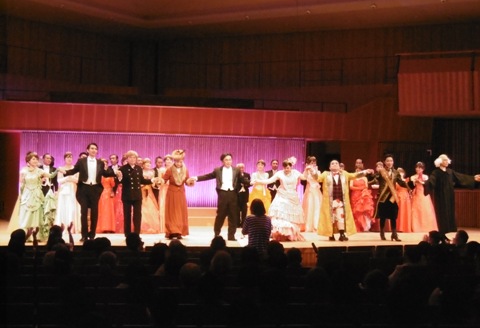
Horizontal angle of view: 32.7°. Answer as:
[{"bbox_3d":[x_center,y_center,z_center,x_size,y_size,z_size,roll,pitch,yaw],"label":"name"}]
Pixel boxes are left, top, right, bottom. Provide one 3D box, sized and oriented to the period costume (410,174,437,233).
[{"bbox_3d":[4.297,0.929,19.000,0.630,1.330,0.580,1,0,3],"label":"period costume"}]

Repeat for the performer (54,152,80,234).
[{"bbox_3d":[-3.542,0.606,16.800,0.580,1.684,0.500,1,-1,-11],"label":"performer"}]

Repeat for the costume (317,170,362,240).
[{"bbox_3d":[1.970,0.812,16.200,0.910,1.380,0.450,1,0,-5],"label":"costume"}]

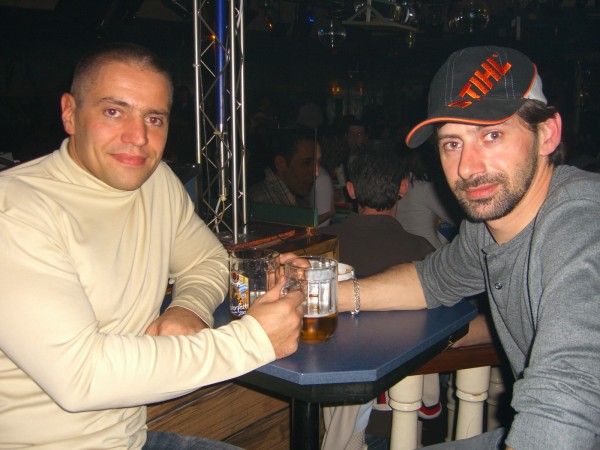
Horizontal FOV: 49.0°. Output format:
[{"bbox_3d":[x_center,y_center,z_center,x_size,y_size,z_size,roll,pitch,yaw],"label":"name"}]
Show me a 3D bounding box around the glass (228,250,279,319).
[{"bbox_3d":[-0.061,0.117,1.205,0.131,0.132,0.089,-3,10,-15],"label":"glass"}]

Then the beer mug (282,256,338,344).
[{"bbox_3d":[0.009,0.132,1.116,0.089,0.132,0.131,7,12,34],"label":"beer mug"}]

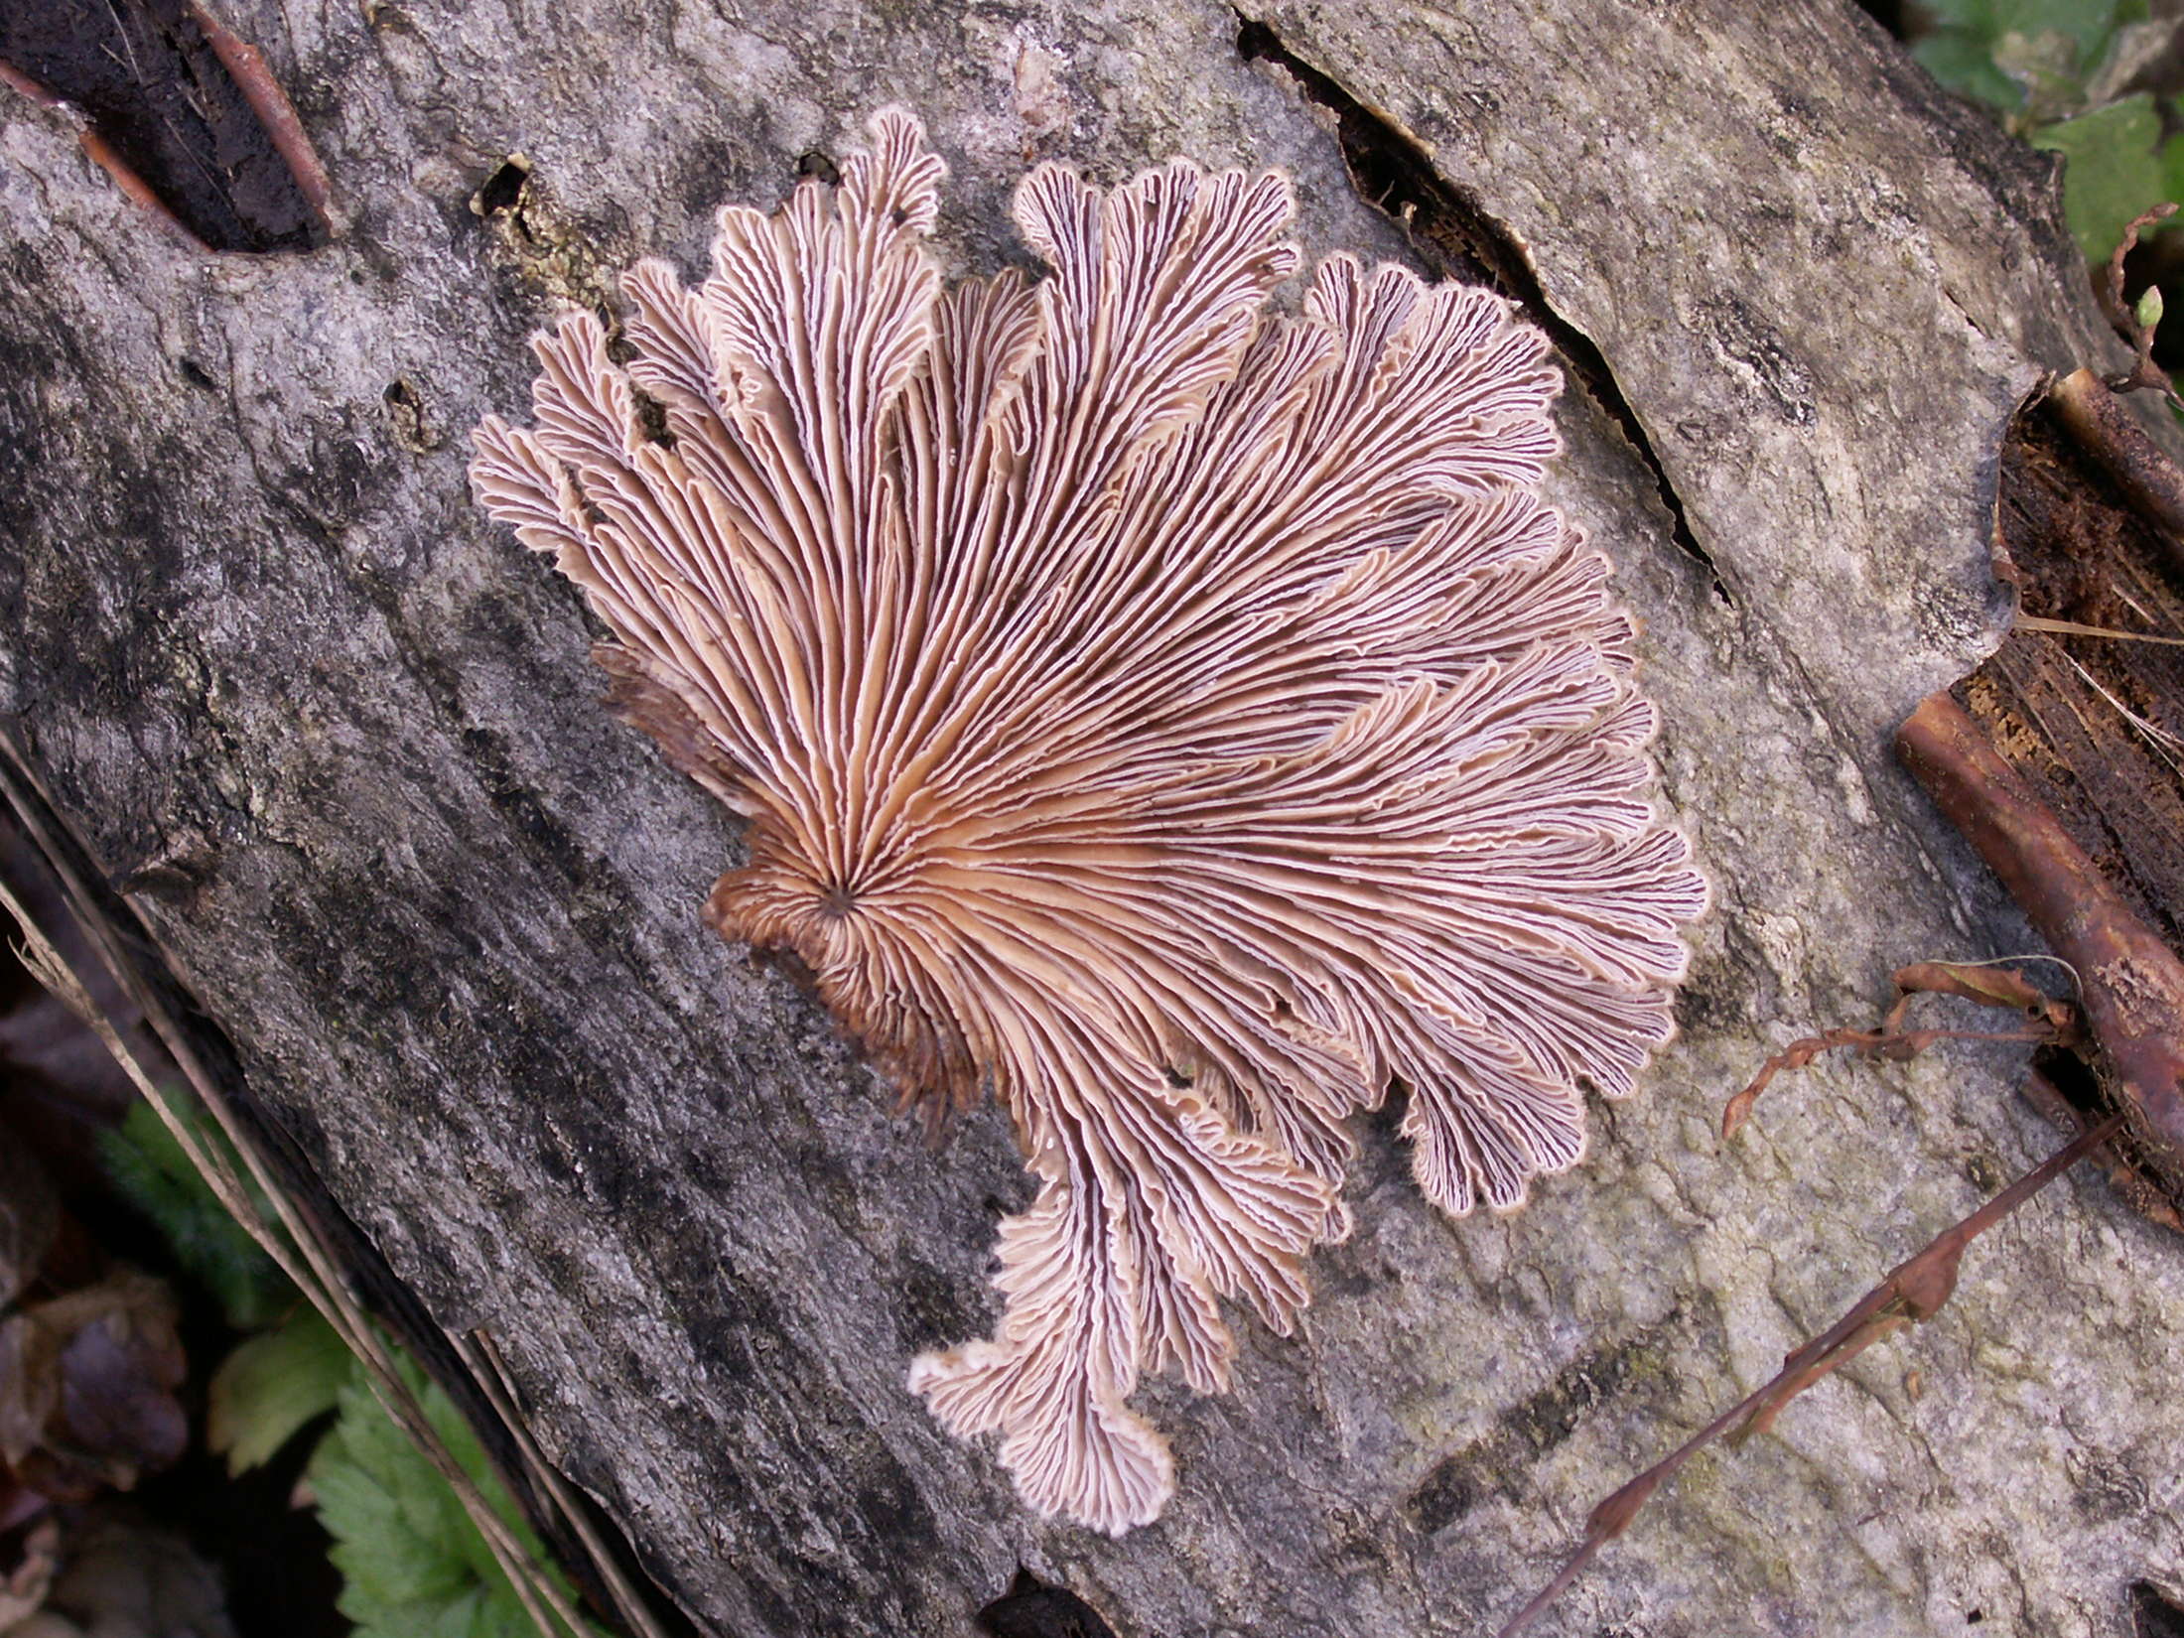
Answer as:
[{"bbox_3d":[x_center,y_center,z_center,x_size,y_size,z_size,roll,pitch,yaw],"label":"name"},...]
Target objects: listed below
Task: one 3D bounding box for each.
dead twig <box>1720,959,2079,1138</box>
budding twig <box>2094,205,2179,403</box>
[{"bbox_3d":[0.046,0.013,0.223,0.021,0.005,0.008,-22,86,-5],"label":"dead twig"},{"bbox_3d":[0.070,-0.034,0.260,0.006,0.015,0.006,0,26,0],"label":"budding twig"}]

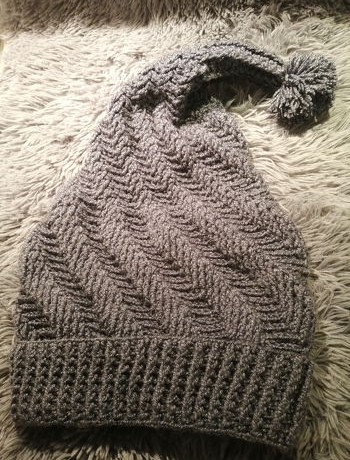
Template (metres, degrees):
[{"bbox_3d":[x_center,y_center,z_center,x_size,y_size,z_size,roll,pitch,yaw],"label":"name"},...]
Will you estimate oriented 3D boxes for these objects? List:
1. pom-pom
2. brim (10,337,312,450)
[{"bbox_3d":[0.163,-0.178,0.443,0.085,0.080,0.085,0,62,0],"label":"pom-pom"},{"bbox_3d":[-0.015,0.137,0.306,0.258,0.032,0.072,3,62,2],"label":"brim"}]

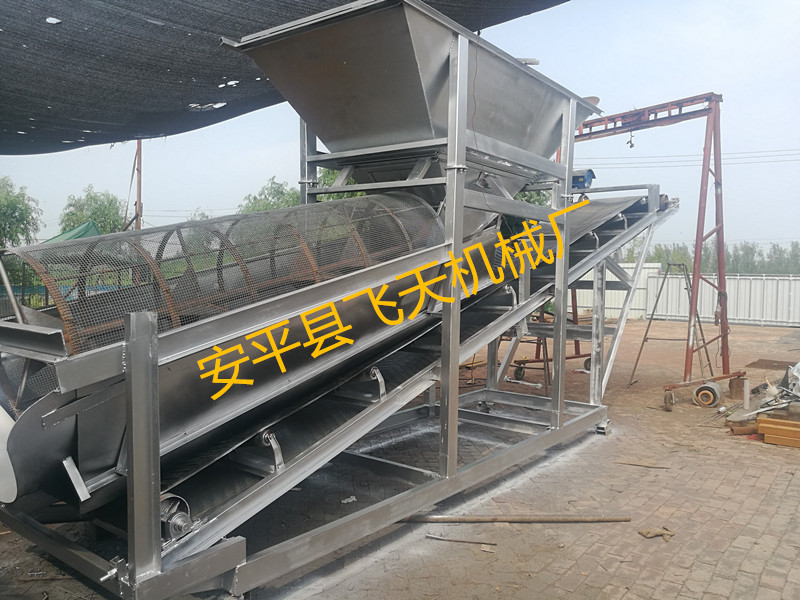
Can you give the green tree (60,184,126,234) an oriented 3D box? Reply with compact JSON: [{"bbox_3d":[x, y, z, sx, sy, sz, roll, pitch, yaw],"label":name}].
[{"bbox_3d":[-17.170,-3.480,35.200,3.900,6.010,3.800,1,4,0],"label":"green tree"}]

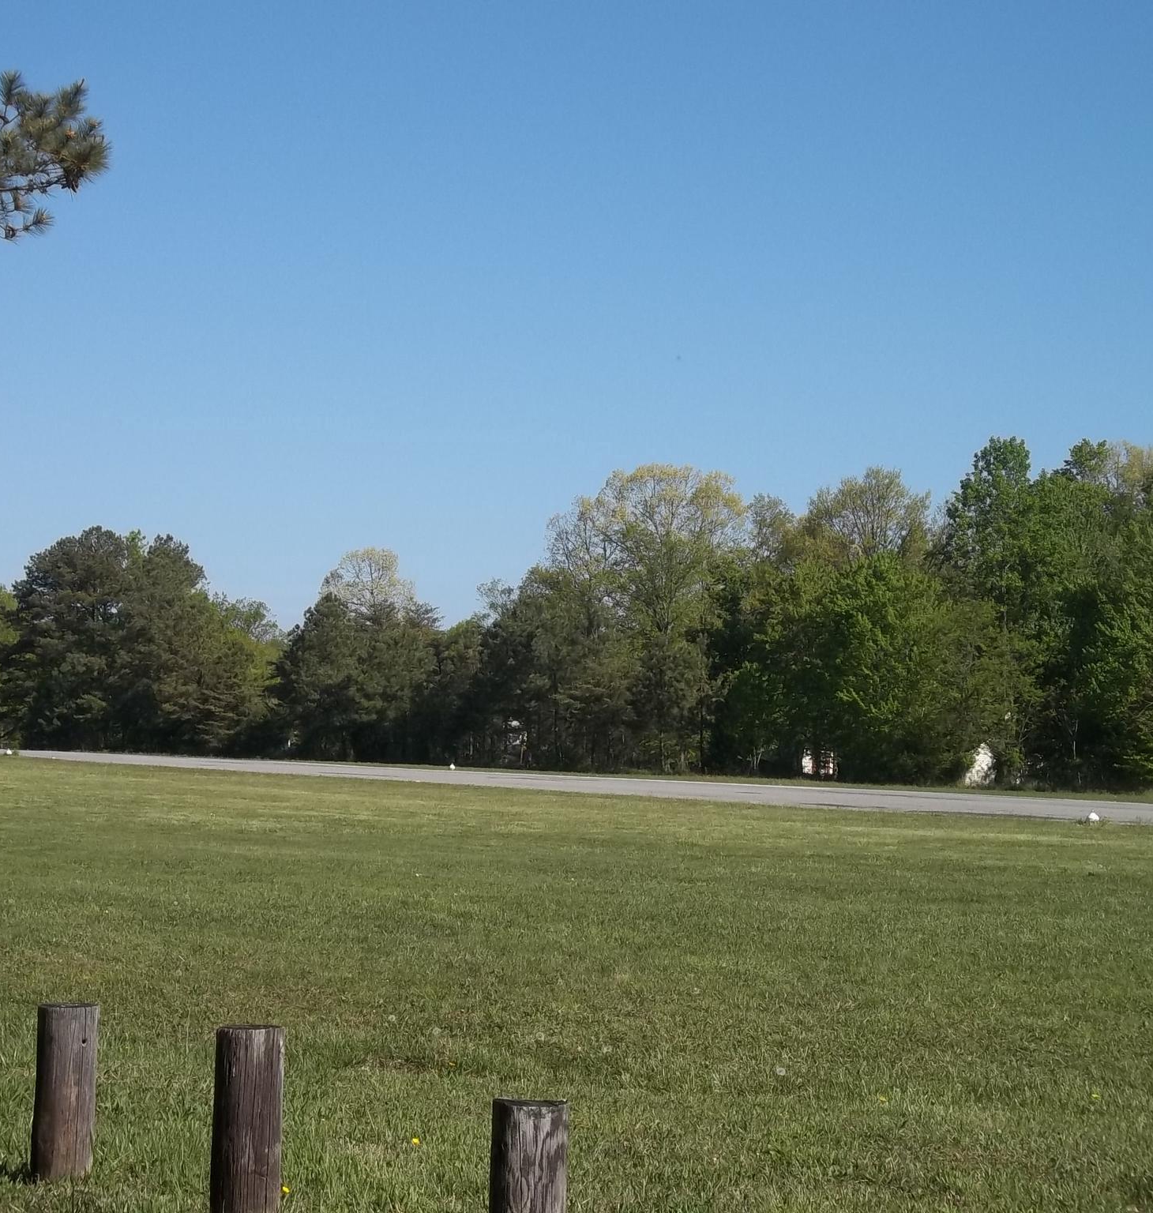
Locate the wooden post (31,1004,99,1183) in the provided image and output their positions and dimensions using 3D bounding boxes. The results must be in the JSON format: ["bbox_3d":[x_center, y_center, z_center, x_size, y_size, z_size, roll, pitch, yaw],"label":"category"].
[{"bbox_3d":[-1.736,1.652,10.000,0.206,0.583,0.206,2,-3,-9],"label":"wooden post"}]

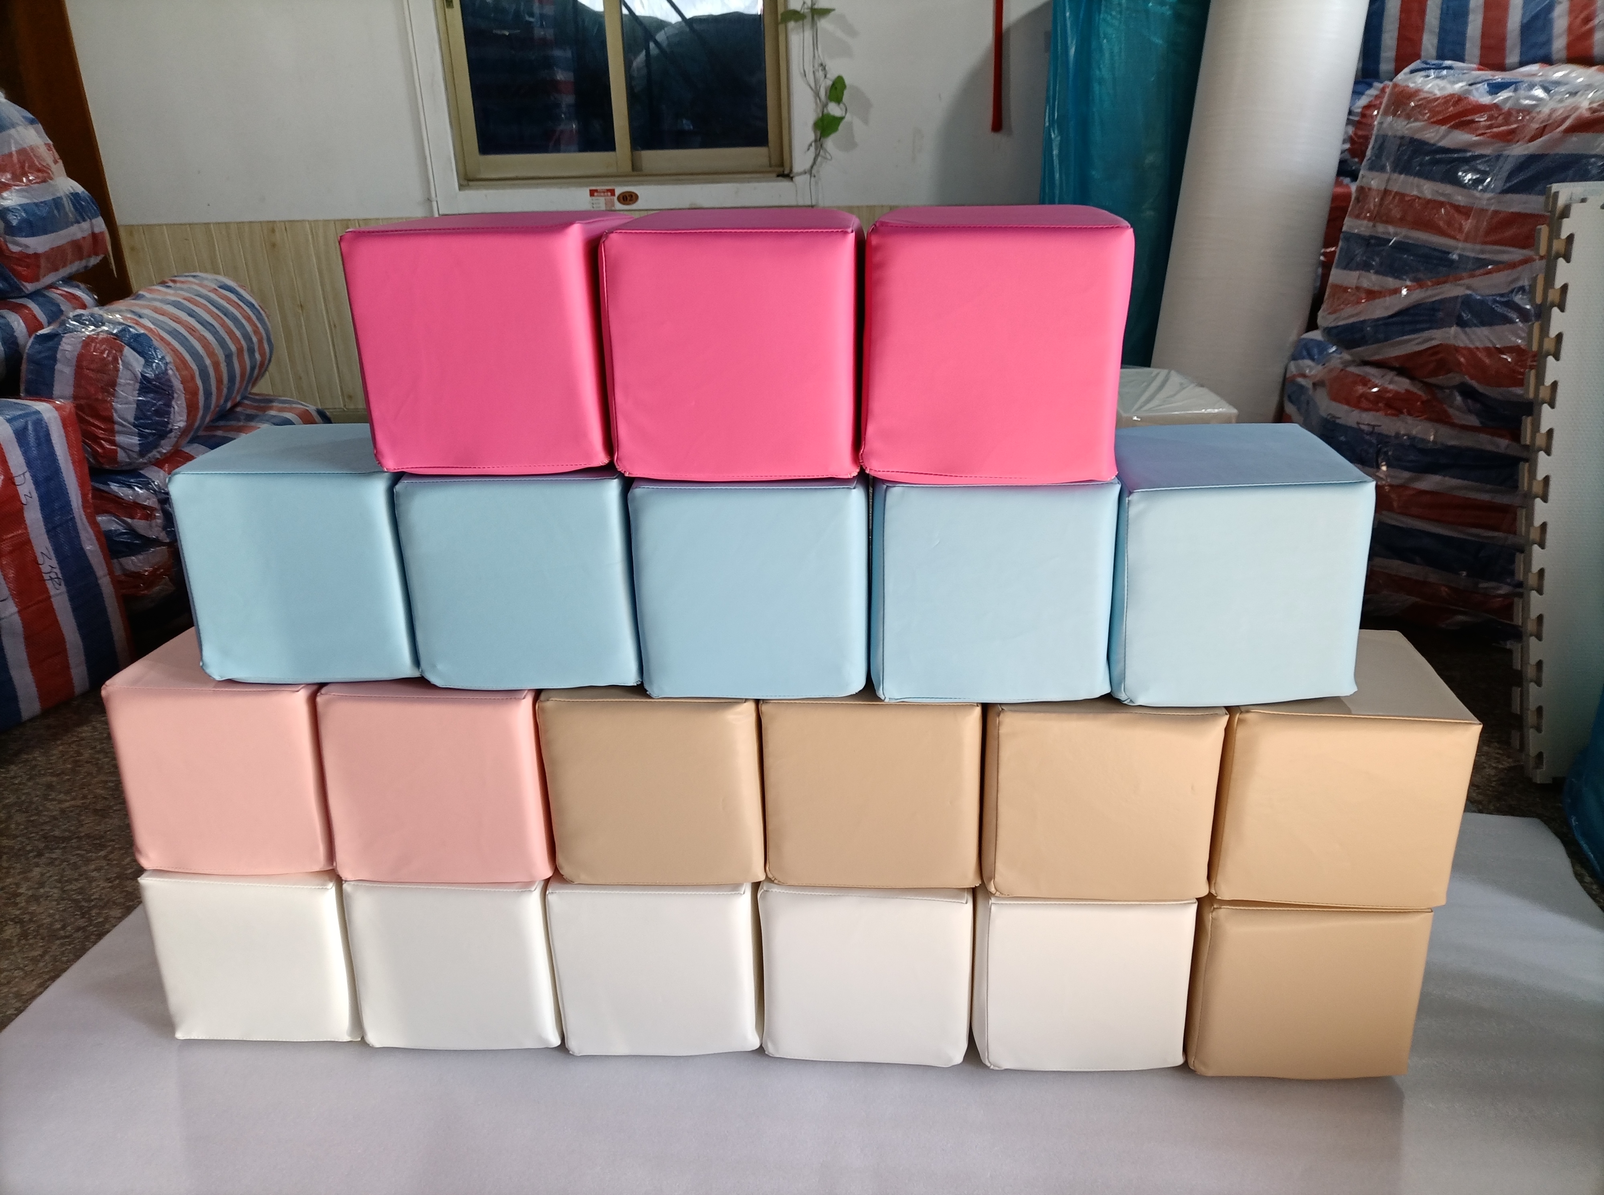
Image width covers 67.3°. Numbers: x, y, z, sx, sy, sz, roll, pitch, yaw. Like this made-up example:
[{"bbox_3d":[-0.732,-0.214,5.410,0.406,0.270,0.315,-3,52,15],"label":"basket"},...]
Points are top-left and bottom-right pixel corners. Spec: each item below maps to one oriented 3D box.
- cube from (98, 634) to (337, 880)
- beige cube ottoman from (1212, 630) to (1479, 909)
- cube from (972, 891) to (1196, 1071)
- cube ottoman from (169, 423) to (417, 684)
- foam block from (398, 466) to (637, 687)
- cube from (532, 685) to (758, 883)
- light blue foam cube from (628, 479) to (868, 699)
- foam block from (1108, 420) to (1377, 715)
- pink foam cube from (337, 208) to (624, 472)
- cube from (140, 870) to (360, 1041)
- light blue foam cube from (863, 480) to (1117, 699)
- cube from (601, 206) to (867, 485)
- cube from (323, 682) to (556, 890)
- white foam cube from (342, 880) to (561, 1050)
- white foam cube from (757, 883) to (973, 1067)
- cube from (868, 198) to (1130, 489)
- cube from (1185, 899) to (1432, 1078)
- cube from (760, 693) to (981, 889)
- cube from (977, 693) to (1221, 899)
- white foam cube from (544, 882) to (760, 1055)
[{"bbox_3d":[-0.711,0.184,1.612,0.264,0.263,0.261,0,21,3],"label":"cube"},{"bbox_3d":[0.640,0.203,1.514,0.264,0.263,0.261,1,21,6],"label":"beige cube ottoman"},{"bbox_3d":[0.351,0.422,1.576,0.253,0.251,0.253,-1,23,1],"label":"cube"},{"bbox_3d":[-0.588,-0.065,1.521,0.264,0.263,0.261,0,21,1],"label":"cube ottoman"},{"bbox_3d":[-0.316,-0.058,1.492,0.264,0.263,0.261,0,21,3],"label":"foam block"},{"bbox_3d":[-0.167,0.181,1.524,0.253,0.251,0.253,0,23,2],"label":"cube"},{"bbox_3d":[-0.050,-0.053,1.428,0.253,0.251,0.253,0,23,2],"label":"light blue foam cube"},{"bbox_3d":[0.490,-0.048,1.438,0.264,0.263,0.261,0,21,1],"label":"foam block"},{"bbox_3d":[-0.335,-0.304,1.398,0.264,0.263,0.261,0,21,2],"label":"pink foam cube"},{"bbox_3d":[-0.689,0.414,1.641,0.253,0.251,0.253,0,23,3],"label":"cube"},{"bbox_3d":[0.215,-0.051,1.413,0.253,0.251,0.253,-1,23,1],"label":"light blue foam cube"},{"bbox_3d":[-0.062,-0.293,1.354,0.253,0.251,0.253,0,23,3],"label":"cube"},{"bbox_3d":[-0.437,0.189,1.588,0.264,0.263,0.261,0,21,2],"label":"cube"},{"bbox_3d":[-0.445,0.435,1.681,0.264,0.263,0.261,0,21,3],"label":"white foam cube"},{"bbox_3d":[0.084,0.420,1.592,0.253,0.251,0.253,0,23,3],"label":"white foam cube"},{"bbox_3d":[0.210,-0.293,1.351,0.264,0.263,0.261,1,21,6],"label":"cube"},{"bbox_3d":[0.636,0.446,1.615,0.264,0.263,0.261,0,21,3],"label":"cube"},{"bbox_3d":[0.086,0.183,1.509,0.253,0.251,0.253,0,23,2],"label":"cube"},{"bbox_3d":[0.348,0.189,1.484,0.253,0.251,0.253,0,23,2],"label":"cube"},{"bbox_3d":[-0.177,0.418,1.609,0.253,0.251,0.253,0,23,2],"label":"white foam cube"}]

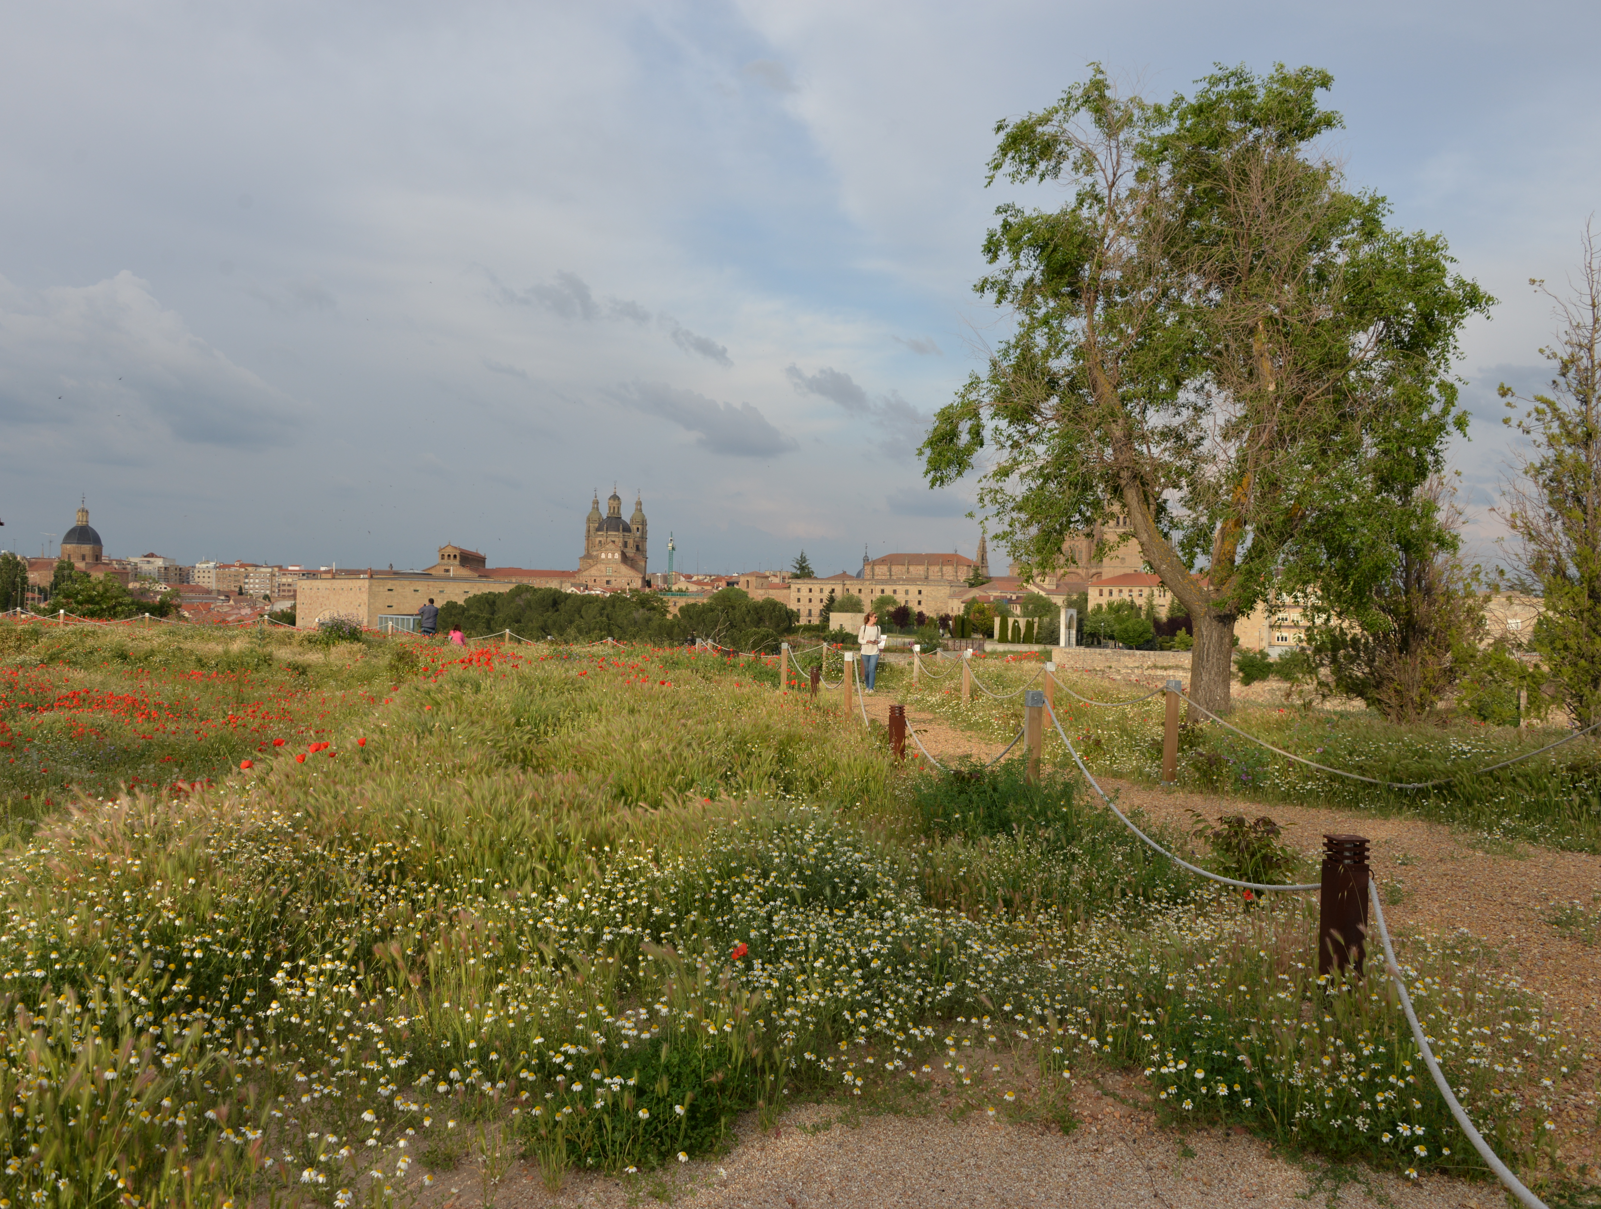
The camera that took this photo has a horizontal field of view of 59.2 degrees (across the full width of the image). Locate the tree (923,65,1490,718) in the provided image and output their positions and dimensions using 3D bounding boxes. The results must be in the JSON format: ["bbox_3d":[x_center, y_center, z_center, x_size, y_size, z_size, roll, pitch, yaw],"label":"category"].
[{"bbox_3d":[6.473,-3.379,22.500,9.000,10.500,8.300,1,0,0],"label":"tree"}]

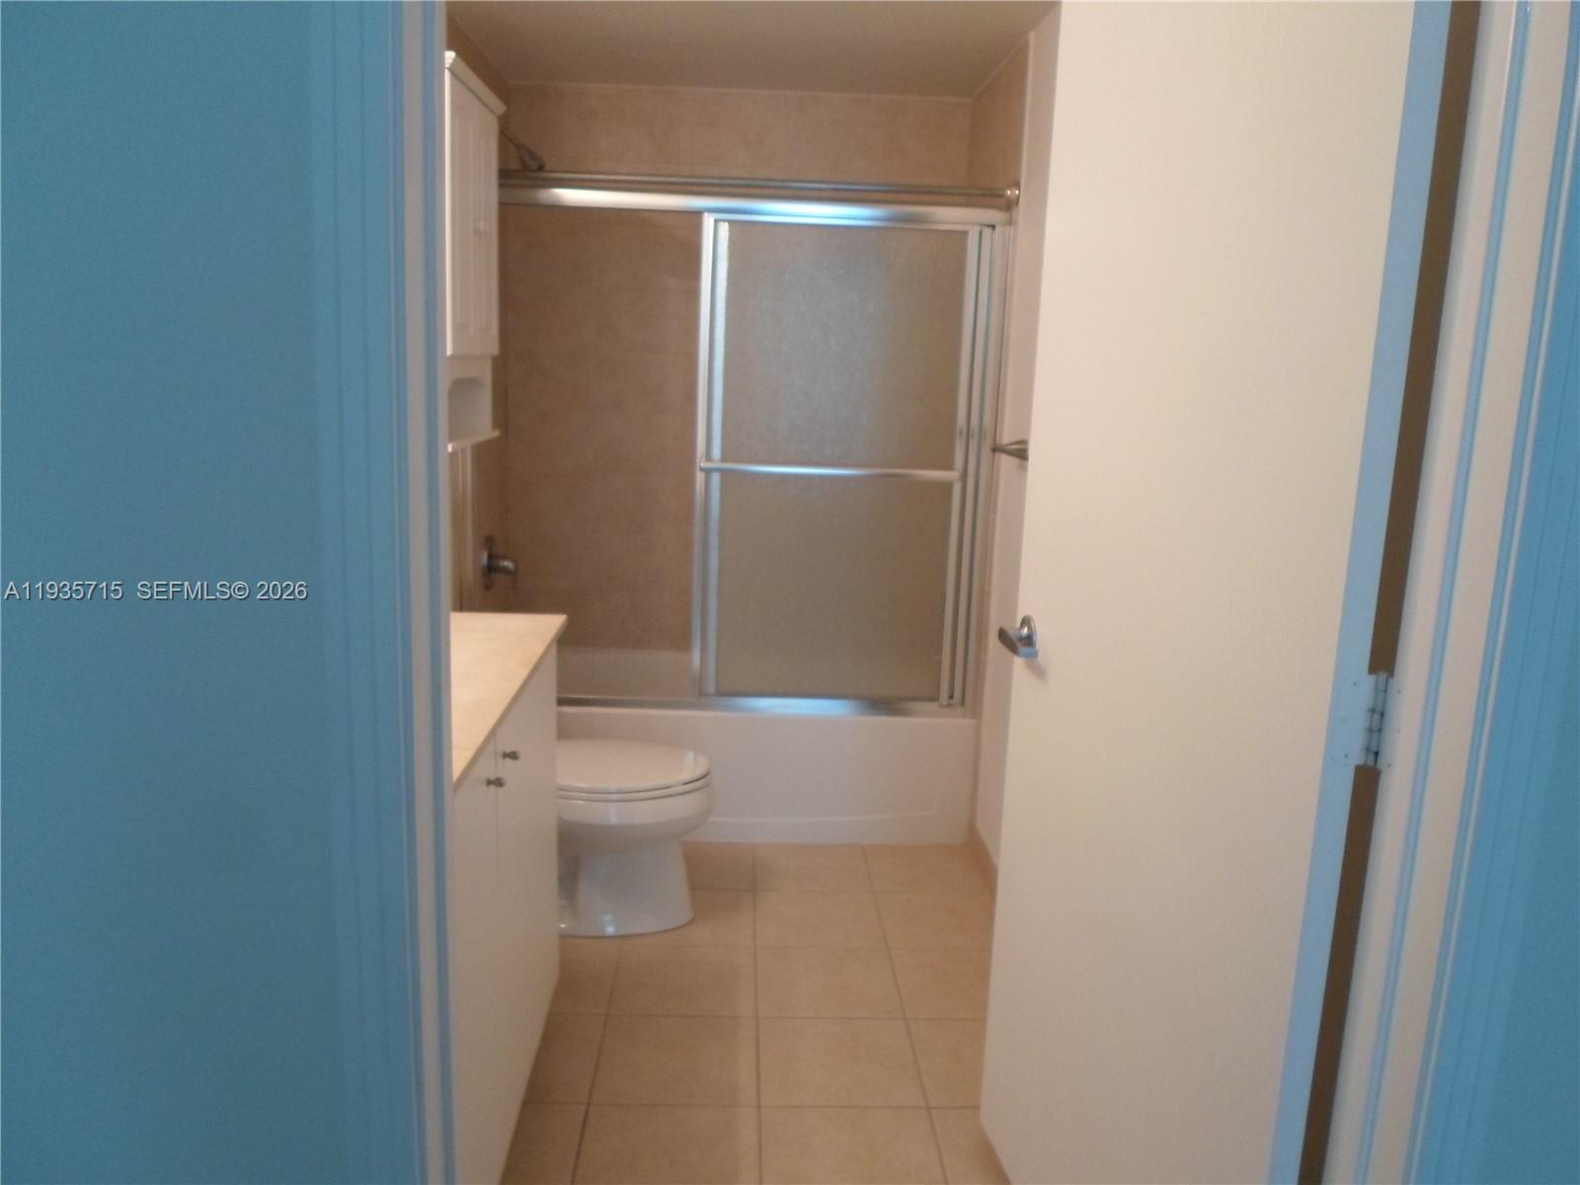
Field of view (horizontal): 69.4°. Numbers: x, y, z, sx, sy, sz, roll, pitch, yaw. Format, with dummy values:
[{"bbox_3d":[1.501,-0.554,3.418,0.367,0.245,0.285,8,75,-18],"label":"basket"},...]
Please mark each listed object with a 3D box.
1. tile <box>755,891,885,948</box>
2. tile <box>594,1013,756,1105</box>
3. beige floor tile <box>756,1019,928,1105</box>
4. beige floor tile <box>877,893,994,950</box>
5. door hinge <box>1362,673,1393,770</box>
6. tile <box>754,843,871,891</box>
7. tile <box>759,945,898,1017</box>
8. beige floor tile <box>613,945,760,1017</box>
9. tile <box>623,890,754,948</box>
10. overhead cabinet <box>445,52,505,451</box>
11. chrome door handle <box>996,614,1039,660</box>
[{"bbox_3d":[0.072,0.823,2.863,0.312,0.010,0.304,2,11,-3],"label":"tile"},{"bbox_3d":[-0.219,0.925,2.256,0.312,0.010,0.304,2,11,-3],"label":"tile"},{"bbox_3d":[0.096,0.934,2.270,0.312,0.010,0.304,2,11,-3],"label":"beige floor tile"},{"bbox_3d":[0.386,0.832,2.877,0.312,0.010,0.304,2,11,-3],"label":"beige floor tile"},{"bbox_3d":[0.566,0.123,1.100,0.018,0.090,0.018,2,11,-3],"label":"door hinge"},{"bbox_3d":[0.060,0.768,3.159,0.312,0.010,0.304,2,11,-3],"label":"tile"},{"bbox_3d":[0.084,0.879,2.566,0.312,0.010,0.304,2,11,-3],"label":"tile"},{"bbox_3d":[-0.231,0.870,2.552,0.312,0.010,0.304,2,11,-3],"label":"beige floor tile"},{"bbox_3d":[-0.243,0.814,2.848,0.312,0.010,0.304,2,11,-3],"label":"tile"},{"bbox_3d":[-0.786,-0.736,2.593,0.190,0.800,0.500,2,11,-3],"label":"overhead cabinet"},{"bbox_3d":[0.369,0.070,1.805,0.055,0.055,0.110,0,11,-10],"label":"chrome door handle"}]

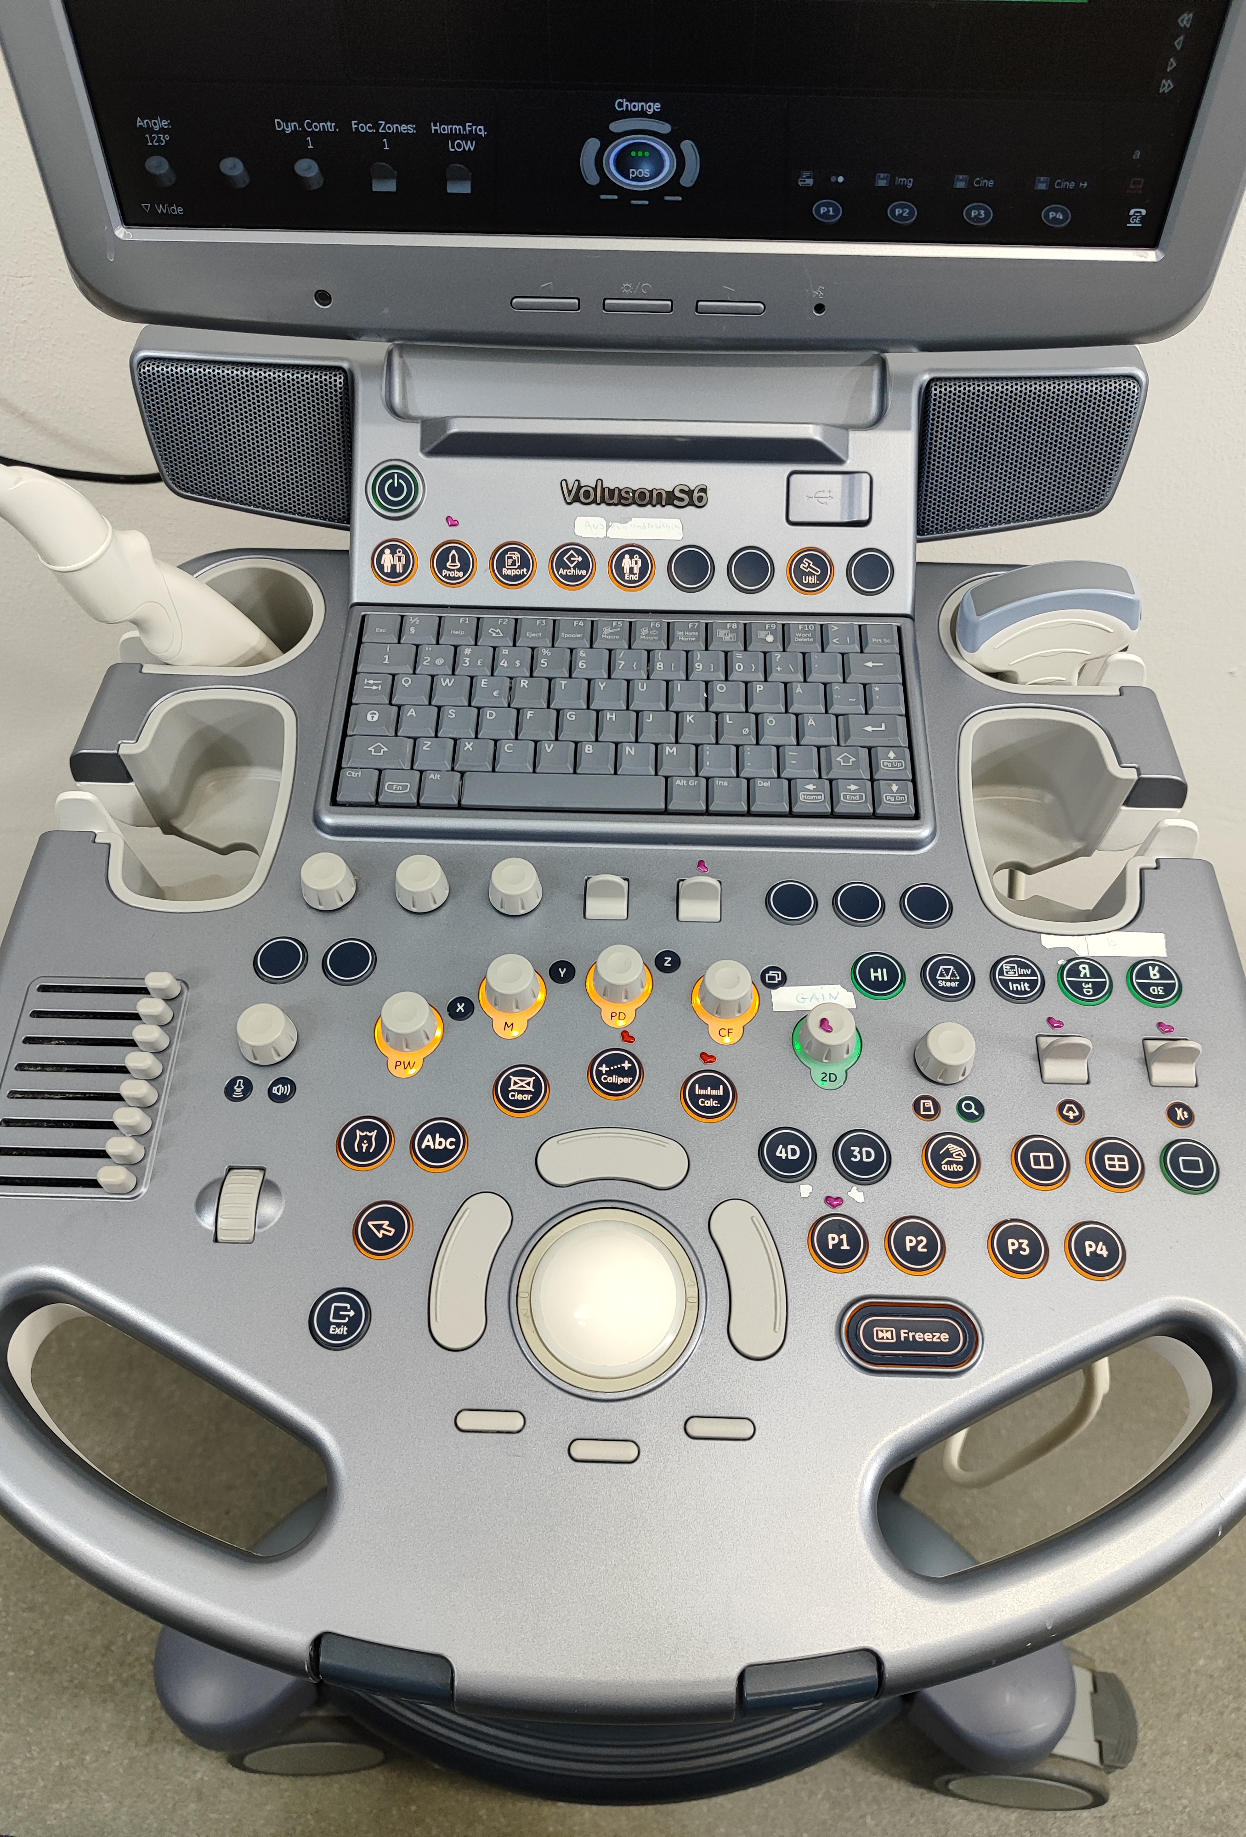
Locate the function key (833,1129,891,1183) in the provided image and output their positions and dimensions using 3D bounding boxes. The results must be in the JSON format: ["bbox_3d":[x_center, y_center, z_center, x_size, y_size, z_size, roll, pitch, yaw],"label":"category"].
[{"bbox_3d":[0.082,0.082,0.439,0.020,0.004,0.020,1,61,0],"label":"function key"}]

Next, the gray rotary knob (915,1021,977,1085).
[{"bbox_3d":[0.122,0.050,0.481,0.022,0.013,0.022,1,61,0],"label":"gray rotary knob"}]

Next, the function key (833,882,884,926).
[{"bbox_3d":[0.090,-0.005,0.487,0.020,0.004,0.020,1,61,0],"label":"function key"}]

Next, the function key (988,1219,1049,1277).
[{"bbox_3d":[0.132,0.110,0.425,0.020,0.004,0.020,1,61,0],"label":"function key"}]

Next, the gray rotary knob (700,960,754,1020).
[{"bbox_3d":[0.041,0.027,0.493,0.021,0.012,0.021,1,61,0],"label":"gray rotary knob"}]

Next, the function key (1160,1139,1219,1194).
[{"bbox_3d":[0.206,0.090,0.464,0.020,0.003,0.020,1,61,0],"label":"function key"}]

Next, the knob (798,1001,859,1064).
[{"bbox_3d":[0.075,0.040,0.457,0.020,0.012,0.020,1,61,0],"label":"knob"}]

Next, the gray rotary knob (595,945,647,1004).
[{"bbox_3d":[-0.001,0.021,0.497,0.021,0.012,0.021,1,61,0],"label":"gray rotary knob"}]

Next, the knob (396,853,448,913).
[{"bbox_3d":[-0.078,-0.014,0.487,0.020,0.013,0.020,1,61,0],"label":"knob"}]

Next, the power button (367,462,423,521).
[{"bbox_3d":[-0.097,-0.183,0.543,0.026,0.004,0.026,1,92,0],"label":"power button"}]

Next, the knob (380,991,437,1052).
[{"bbox_3d":[-0.077,0.036,0.459,0.020,0.012,0.020,1,61,0],"label":"knob"}]

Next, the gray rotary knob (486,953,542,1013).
[{"bbox_3d":[-0.043,0.024,0.494,0.021,0.012,0.021,1,61,0],"label":"gray rotary knob"}]

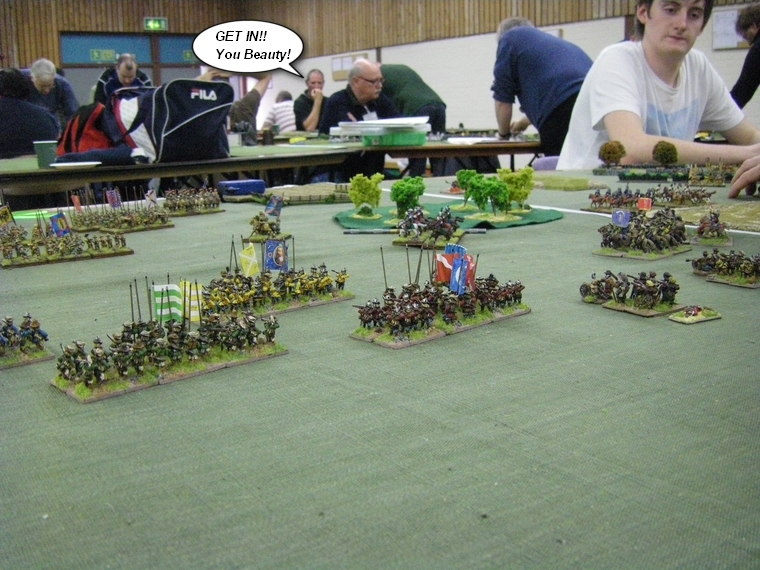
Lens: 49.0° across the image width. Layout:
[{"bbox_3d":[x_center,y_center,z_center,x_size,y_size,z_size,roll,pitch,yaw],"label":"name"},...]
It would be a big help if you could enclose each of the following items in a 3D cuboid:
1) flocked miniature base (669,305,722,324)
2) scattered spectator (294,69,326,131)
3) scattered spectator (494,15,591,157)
[{"bbox_3d":[0.199,0.018,0.531,0.030,0.007,0.018,-8,14,-27],"label":"flocked miniature base"},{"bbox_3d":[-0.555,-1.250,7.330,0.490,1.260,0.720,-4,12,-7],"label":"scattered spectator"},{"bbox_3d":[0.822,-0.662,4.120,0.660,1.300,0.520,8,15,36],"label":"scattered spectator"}]

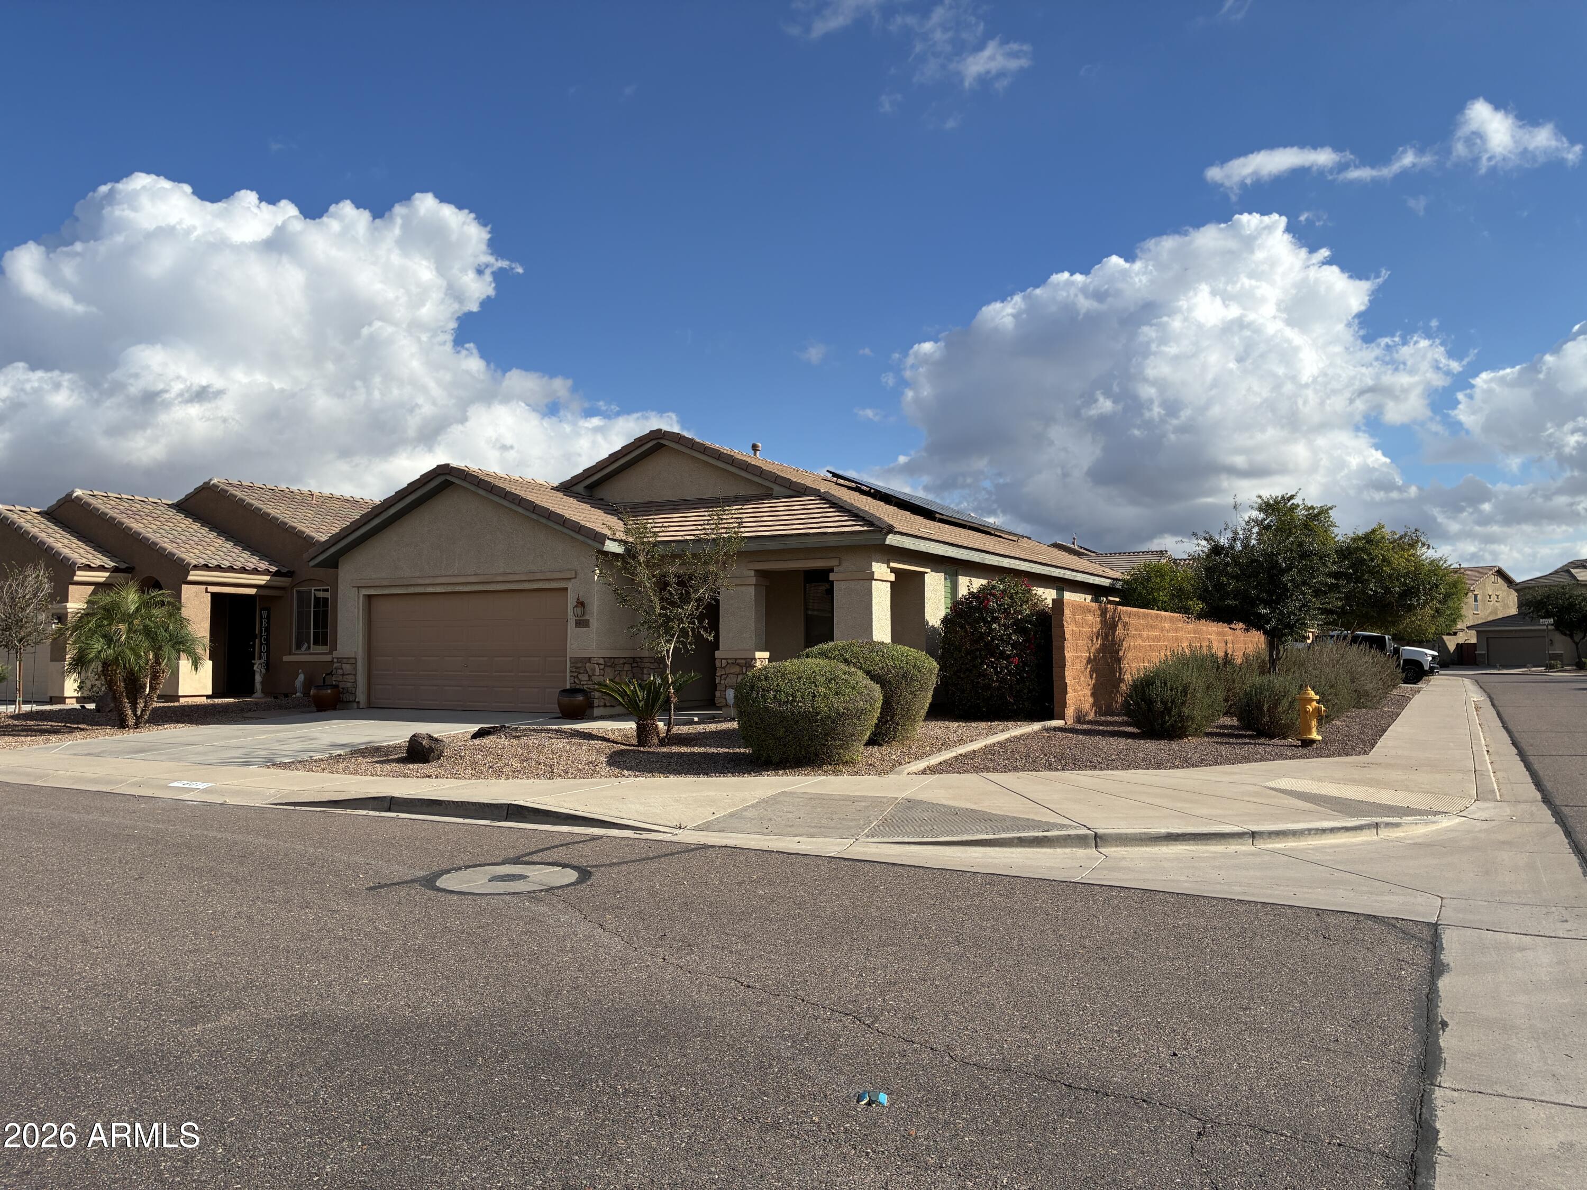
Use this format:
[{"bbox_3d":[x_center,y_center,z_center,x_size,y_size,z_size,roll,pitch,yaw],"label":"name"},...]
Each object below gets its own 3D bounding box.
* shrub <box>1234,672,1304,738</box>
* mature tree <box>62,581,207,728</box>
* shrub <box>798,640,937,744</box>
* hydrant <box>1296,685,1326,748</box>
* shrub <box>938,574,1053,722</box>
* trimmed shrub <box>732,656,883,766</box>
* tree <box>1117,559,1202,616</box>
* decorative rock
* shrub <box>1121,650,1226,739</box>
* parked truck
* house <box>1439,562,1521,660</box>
[{"bbox_3d":[7.368,1.694,18.400,1.150,1.020,1.100,-2,-3,29],"label":"shrub"},{"bbox_3d":[-11.510,1.038,20.800,2.150,2.500,2.150,-2,-3,29],"label":"mature tree"},{"bbox_3d":[0.976,1.314,16.253,1.980,1.410,1.900,0,-3,0],"label":"shrub"},{"bbox_3d":[7.170,1.673,16.500,0.400,0.850,0.400,-2,-3,29],"label":"hydrant"},{"bbox_3d":[3.537,0.887,20.800,1.950,2.450,1.850,-2,-3,29],"label":"shrub"},{"bbox_3d":[0.194,1.418,14.796,1.800,1.280,1.750,0,-3,0],"label":"trimmed shrub"},{"bbox_3d":[9.686,0.821,31.293,2.500,3.500,2.500,-2,-3,29],"label":"tree"},{"bbox_3d":[-4.649,1.932,15.100,0.480,0.380,0.430,-2,-3,29],"label":"decorative rock"},{"bbox_3d":[5.802,1.514,18.200,1.500,1.320,1.450,-2,-3,29],"label":"shrub"},{"bbox_3d":[22.334,2.528,47.367,5.850,1.940,2.050,-2,-3,29],"label":"parked truck"},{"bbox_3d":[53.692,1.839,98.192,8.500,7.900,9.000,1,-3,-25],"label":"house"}]

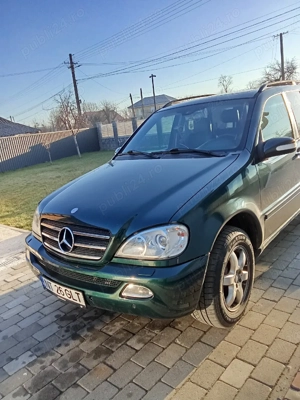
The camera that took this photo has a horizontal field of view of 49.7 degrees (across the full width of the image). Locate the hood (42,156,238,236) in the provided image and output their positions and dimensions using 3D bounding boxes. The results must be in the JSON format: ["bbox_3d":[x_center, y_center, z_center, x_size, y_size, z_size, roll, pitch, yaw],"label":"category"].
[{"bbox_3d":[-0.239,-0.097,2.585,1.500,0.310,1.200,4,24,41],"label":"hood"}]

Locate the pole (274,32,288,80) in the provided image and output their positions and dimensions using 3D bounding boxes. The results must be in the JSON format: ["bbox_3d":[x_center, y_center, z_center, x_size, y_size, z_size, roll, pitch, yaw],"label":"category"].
[{"bbox_3d":[13.556,-12.590,33.122,1.600,8.200,0.400,-1,15,24],"label":"pole"}]

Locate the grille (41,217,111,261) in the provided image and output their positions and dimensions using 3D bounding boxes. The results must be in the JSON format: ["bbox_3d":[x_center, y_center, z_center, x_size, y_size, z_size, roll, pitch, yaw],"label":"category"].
[{"bbox_3d":[-0.546,0.277,2.264,0.800,0.250,0.130,4,9,41],"label":"grille"}]

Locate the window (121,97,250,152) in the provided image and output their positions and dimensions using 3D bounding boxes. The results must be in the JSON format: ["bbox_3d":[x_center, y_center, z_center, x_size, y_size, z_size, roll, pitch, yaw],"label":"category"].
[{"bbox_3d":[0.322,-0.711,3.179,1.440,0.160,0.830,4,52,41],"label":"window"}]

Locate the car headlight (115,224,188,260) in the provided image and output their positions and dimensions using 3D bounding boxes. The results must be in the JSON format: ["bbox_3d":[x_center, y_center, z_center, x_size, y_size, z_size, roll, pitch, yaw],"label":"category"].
[{"bbox_3d":[0.001,0.272,2.041,0.440,0.220,0.320,5,18,40],"label":"car headlight"}]

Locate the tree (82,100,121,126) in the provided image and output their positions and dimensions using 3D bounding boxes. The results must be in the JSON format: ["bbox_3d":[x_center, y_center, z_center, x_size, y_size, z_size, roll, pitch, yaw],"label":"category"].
[{"bbox_3d":[-6.594,-10.927,45.645,5.000,6.010,5.000,-8,12,-6],"label":"tree"}]

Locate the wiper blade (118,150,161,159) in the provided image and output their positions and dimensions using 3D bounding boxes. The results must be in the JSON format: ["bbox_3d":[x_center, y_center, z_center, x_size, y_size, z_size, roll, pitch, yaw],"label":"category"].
[{"bbox_3d":[-0.130,-0.448,3.200,0.560,0.070,0.100,4,17,41],"label":"wiper blade"}]

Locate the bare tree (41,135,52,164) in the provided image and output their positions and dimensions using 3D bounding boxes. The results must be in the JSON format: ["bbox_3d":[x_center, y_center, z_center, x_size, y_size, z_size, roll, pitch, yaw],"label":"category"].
[{"bbox_3d":[-5.782,-2.868,18.321,0.650,1.670,0.650,-10,13,-16],"label":"bare tree"}]

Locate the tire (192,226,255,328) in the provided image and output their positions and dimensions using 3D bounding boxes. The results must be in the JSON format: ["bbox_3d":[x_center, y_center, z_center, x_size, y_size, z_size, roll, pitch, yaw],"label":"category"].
[{"bbox_3d":[0.570,0.578,2.513,0.268,0.735,0.735,5,18,40],"label":"tire"}]

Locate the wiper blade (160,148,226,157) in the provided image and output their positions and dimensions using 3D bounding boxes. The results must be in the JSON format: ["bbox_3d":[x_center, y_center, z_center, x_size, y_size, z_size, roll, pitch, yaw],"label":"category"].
[{"bbox_3d":[0.368,-0.416,2.861,0.660,0.070,0.090,9,20,34],"label":"wiper blade"}]

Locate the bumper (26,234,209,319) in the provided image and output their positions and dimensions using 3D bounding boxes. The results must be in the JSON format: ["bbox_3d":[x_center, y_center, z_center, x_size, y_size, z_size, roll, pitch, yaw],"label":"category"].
[{"bbox_3d":[-0.460,0.557,2.510,1.820,0.450,0.550,5,18,40],"label":"bumper"}]

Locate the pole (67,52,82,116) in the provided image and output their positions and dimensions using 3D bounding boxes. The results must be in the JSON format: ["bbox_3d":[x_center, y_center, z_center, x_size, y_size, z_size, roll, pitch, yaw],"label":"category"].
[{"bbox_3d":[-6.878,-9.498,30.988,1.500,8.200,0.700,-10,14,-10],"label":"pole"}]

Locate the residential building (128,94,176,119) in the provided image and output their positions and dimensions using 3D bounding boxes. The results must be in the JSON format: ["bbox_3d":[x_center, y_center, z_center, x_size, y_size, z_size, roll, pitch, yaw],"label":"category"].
[{"bbox_3d":[0.951,-18.464,67.239,10.200,6.100,7.500,-7,14,0],"label":"residential building"}]

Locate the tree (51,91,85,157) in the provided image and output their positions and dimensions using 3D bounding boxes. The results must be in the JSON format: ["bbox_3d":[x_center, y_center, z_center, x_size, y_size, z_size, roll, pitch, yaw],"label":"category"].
[{"bbox_3d":[-4.987,-4.645,20.075,2.000,3.960,2.000,-9,13,-11],"label":"tree"}]

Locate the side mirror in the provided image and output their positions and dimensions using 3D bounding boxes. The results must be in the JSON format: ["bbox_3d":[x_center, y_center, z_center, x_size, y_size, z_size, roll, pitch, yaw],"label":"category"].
[{"bbox_3d":[0.986,-0.389,2.511,0.270,0.190,0.170,4,17,41],"label":"side mirror"}]

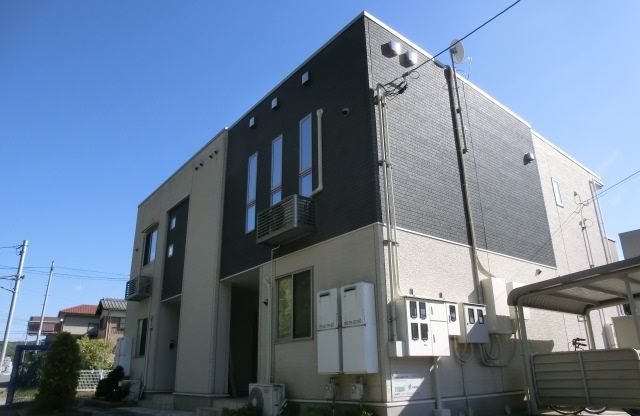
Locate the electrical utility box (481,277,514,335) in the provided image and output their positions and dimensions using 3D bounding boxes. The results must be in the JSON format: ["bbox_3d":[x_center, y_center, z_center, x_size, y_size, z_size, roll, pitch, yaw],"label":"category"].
[{"bbox_3d":[3.154,1.751,7.913,0.480,0.940,0.200,14,-25,-36],"label":"electrical utility box"}]

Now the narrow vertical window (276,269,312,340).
[{"bbox_3d":[-0.492,1.821,8.153,0.120,1.240,1.186,15,-25,-37],"label":"narrow vertical window"}]

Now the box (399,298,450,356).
[{"bbox_3d":[1.601,1.858,6.826,0.970,0.810,0.200,15,-25,-37],"label":"box"}]

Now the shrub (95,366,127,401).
[{"bbox_3d":[-6.556,5.492,13.885,0.800,1.020,0.850,15,-25,-37],"label":"shrub"}]

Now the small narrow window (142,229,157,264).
[{"bbox_3d":[-5.809,1.343,15.213,0.100,1.200,1.200,14,-25,-36],"label":"small narrow window"}]

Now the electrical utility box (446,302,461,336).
[{"bbox_3d":[2.017,1.753,6.952,0.300,0.490,0.190,14,-25,-36],"label":"electrical utility box"}]

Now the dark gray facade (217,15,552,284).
[{"bbox_3d":[1.635,-0.330,11.468,6.353,4.235,5.263,15,-25,-37],"label":"dark gray facade"}]

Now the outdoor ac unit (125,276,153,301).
[{"bbox_3d":[-5.958,2.653,14.667,0.450,0.640,1.200,15,-25,-37],"label":"outdoor ac unit"}]

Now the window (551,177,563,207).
[{"bbox_3d":[6.046,-0.375,11.293,0.370,0.740,0.100,14,-25,-36],"label":"window"}]

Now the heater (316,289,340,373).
[{"bbox_3d":[0.217,1.955,7.015,0.240,1.240,0.508,15,-25,-37],"label":"heater"}]

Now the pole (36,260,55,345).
[{"bbox_3d":[-12.942,5.483,20.577,0.180,6.175,0.180,15,-25,-37],"label":"pole"}]

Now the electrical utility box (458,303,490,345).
[{"bbox_3d":[2.505,1.923,7.307,0.610,0.620,0.190,14,-25,-36],"label":"electrical utility box"}]

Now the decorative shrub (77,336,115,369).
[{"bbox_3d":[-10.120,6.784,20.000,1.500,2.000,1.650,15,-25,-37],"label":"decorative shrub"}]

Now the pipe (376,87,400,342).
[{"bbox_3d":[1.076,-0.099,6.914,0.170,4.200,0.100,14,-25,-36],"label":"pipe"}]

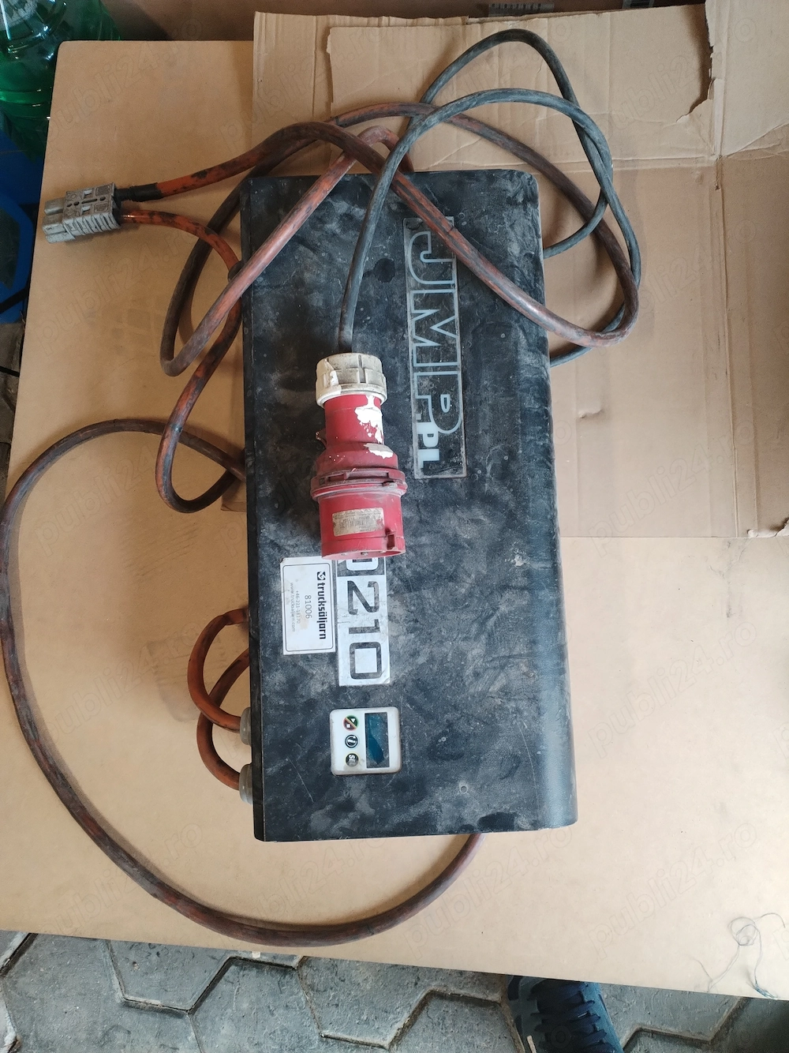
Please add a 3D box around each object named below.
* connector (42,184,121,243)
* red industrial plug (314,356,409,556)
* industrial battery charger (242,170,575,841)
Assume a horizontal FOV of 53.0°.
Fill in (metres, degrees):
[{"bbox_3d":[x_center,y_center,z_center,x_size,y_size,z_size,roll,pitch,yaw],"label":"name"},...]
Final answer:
[{"bbox_3d":[-0.363,-0.364,0.920,0.082,0.024,0.053,-12,57,1],"label":"connector"},{"bbox_3d":[-0.030,-0.054,0.609,0.075,0.076,0.149,-5,80,-1],"label":"red industrial plug"},{"bbox_3d":[0.006,-0.020,0.735,0.260,0.188,0.543,-2,84,-1],"label":"industrial battery charger"}]

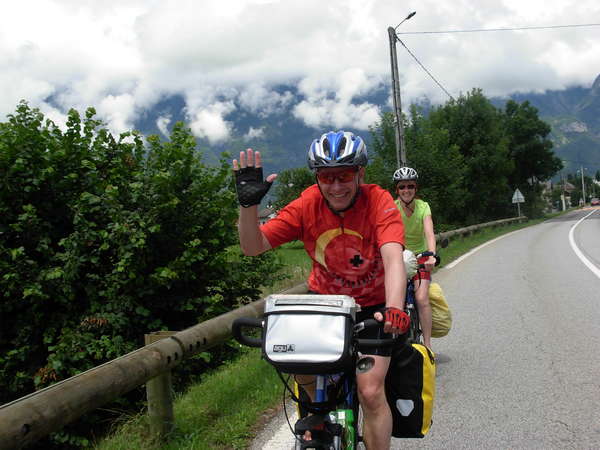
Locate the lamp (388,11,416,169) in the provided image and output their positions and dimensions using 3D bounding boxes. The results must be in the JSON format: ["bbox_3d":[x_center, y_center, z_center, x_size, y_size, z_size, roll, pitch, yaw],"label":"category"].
[{"bbox_3d":[3.839,-3.158,22.917,1.100,8.300,0.350,-4,1,24],"label":"lamp"}]

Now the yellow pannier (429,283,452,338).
[{"bbox_3d":[1.184,0.733,5.650,0.220,0.470,0.340,-4,1,15],"label":"yellow pannier"}]

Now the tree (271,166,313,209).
[{"bbox_3d":[-0.319,-1.958,60.000,4.800,6.800,4.800,-4,1,0],"label":"tree"}]

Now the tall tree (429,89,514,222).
[{"bbox_3d":[11.063,-3.858,42.000,5.400,8.700,5.400,-4,1,0],"label":"tall tree"}]

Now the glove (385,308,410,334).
[{"bbox_3d":[0.315,0.309,2.130,0.090,0.095,0.110,-4,1,14],"label":"glove"}]

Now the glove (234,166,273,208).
[{"bbox_3d":[-0.157,-0.130,2.220,0.125,0.135,0.060,-5,18,-3],"label":"glove"}]

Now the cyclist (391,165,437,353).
[{"bbox_3d":[0.897,0.275,5.250,0.500,1.470,0.700,-4,1,14],"label":"cyclist"}]

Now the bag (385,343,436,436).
[{"bbox_3d":[0.518,0.769,3.060,0.200,0.410,0.320,-2,1,15],"label":"bag"}]

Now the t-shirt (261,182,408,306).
[{"bbox_3d":[0.135,0.084,2.580,0.530,0.510,0.360,-5,16,12],"label":"t-shirt"}]

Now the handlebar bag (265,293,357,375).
[{"bbox_3d":[0.025,0.342,2.050,0.265,0.225,0.190,-1,1,12],"label":"handlebar bag"}]

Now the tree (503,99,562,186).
[{"bbox_3d":[19.413,-5.302,55.000,5.900,9.700,5.900,-4,1,0],"label":"tree"}]

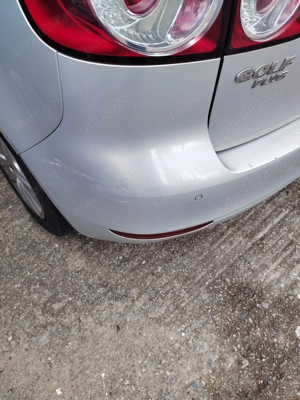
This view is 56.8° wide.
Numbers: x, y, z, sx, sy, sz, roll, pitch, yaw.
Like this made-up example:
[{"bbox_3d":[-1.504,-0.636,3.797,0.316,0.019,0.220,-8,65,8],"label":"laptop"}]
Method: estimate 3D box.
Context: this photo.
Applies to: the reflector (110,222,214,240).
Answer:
[{"bbox_3d":[0.039,0.096,0.871,0.332,0.036,0.050,-5,46,-2],"label":"reflector"}]

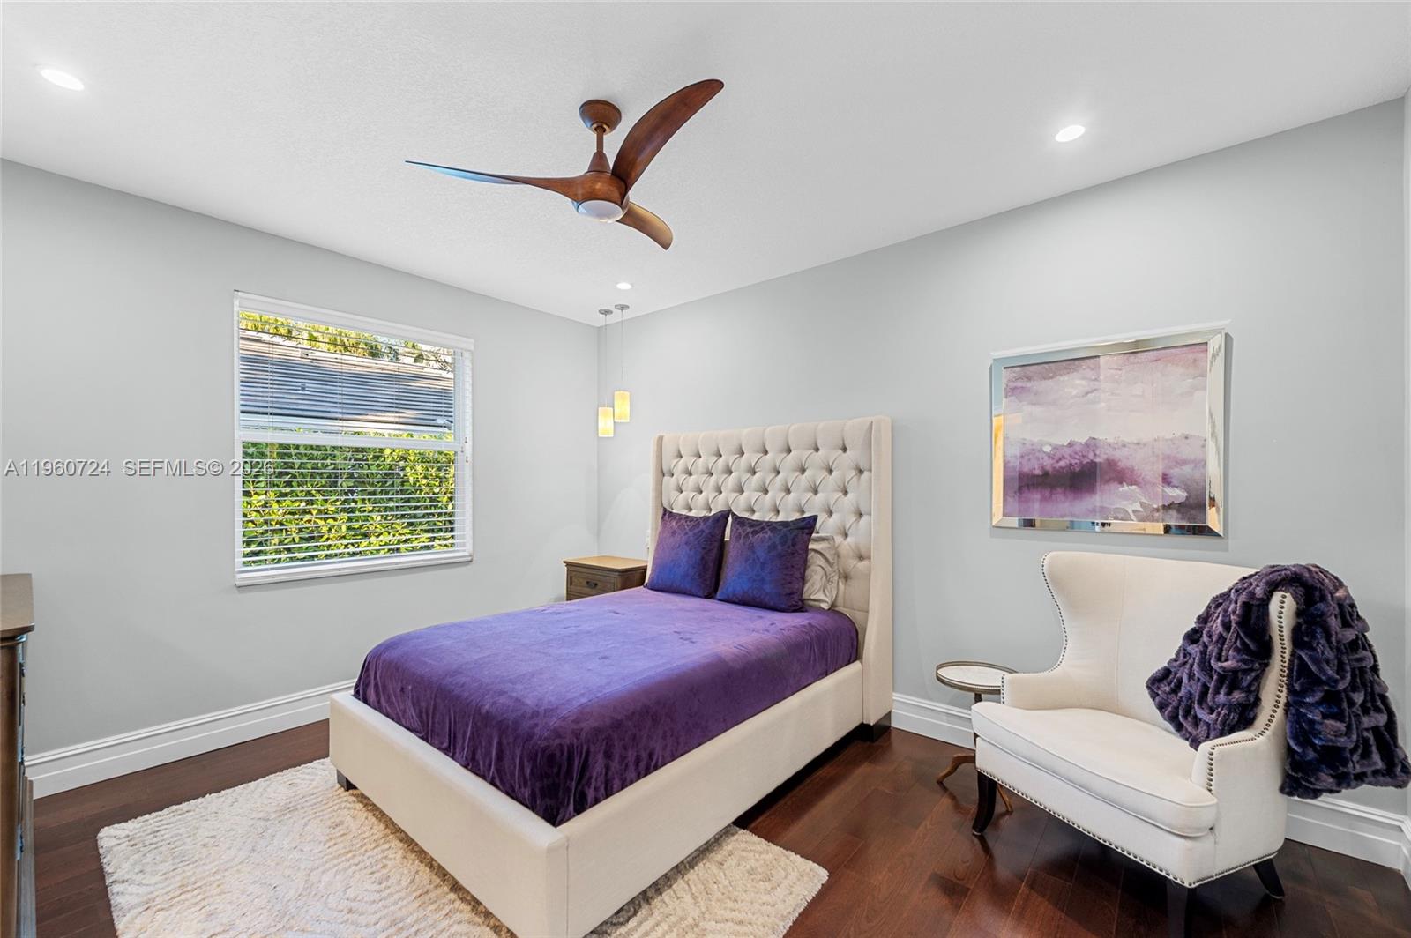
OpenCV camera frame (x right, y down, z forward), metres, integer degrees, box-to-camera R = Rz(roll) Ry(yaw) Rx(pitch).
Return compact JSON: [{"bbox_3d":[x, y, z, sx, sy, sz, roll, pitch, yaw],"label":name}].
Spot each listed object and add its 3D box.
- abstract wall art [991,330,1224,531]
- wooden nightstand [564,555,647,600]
[{"bbox_3d":[1.788,-0.141,2.505,0.846,0.851,0.040,-1,-1,39],"label":"abstract wall art"},{"bbox_3d":[-0.730,1.122,4.291,0.696,0.782,0.417,-1,-1,40],"label":"wooden nightstand"}]

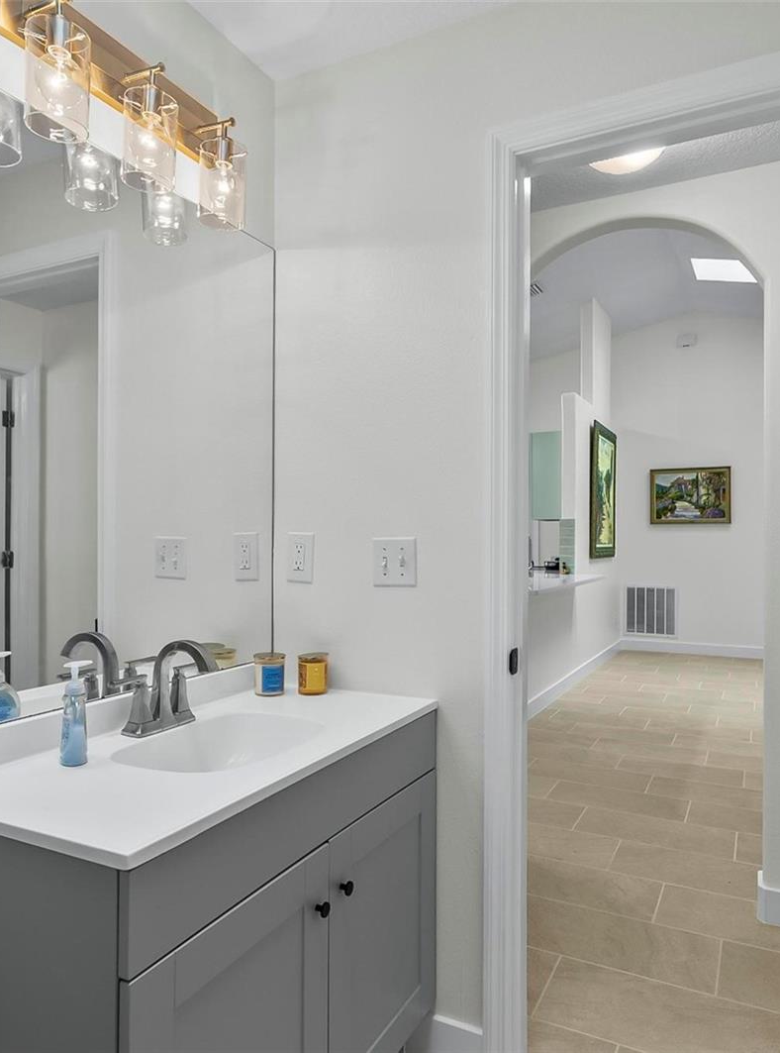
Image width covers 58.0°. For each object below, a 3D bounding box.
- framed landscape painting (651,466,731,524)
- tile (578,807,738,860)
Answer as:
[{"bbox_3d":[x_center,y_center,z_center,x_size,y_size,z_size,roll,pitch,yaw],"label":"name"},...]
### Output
[{"bbox_3d":[3.159,-0.316,7.365,0.780,0.587,0.030,0,-1,27],"label":"framed landscape painting"},{"bbox_3d":[1.097,1.270,2.915,0.603,0.010,0.298,-1,-2,27],"label":"tile"}]

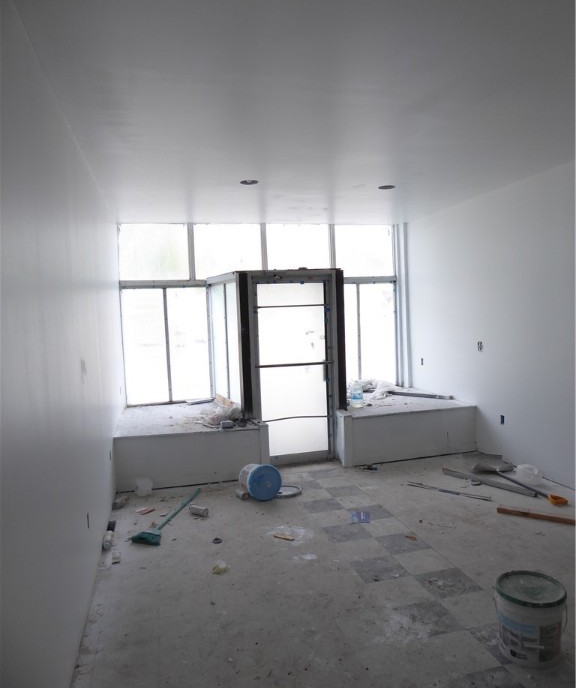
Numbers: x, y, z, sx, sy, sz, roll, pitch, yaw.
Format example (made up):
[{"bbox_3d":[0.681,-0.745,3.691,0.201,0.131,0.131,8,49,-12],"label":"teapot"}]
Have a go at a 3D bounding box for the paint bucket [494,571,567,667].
[{"bbox_3d":[1.164,1.318,2.663,0.310,0.325,0.310,-2,3,0],"label":"paint bucket"}]

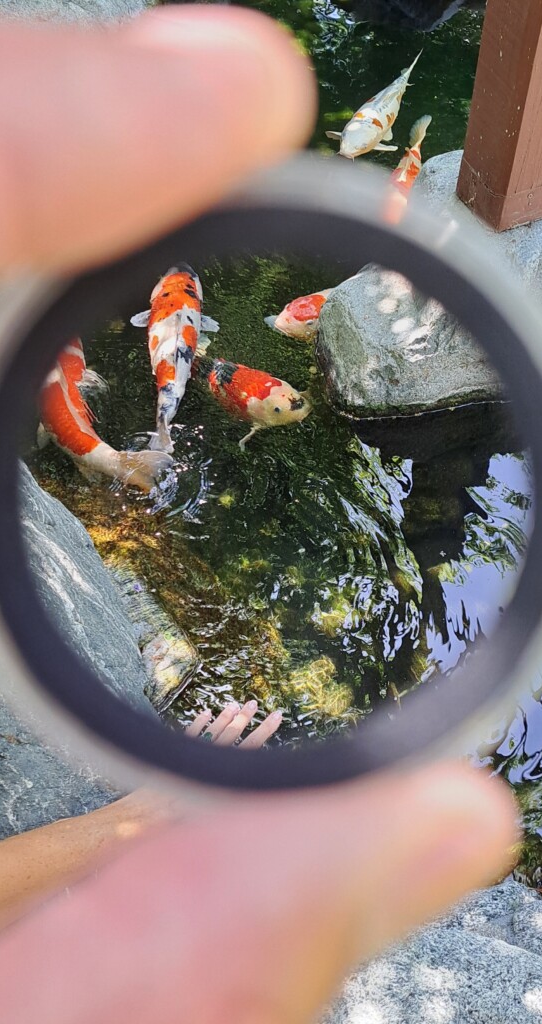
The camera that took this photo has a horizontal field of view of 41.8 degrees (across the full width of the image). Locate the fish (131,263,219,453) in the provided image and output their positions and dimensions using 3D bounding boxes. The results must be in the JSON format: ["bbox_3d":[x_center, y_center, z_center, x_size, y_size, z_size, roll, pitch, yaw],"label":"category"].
[{"bbox_3d":[-0.196,-0.339,1.470,0.170,0.130,0.530,-2,53,-1],"label":"fish"}]

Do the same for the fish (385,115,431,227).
[{"bbox_3d":[0.360,-0.877,1.883,0.130,0.130,0.540,15,54,11],"label":"fish"}]

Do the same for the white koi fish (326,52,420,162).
[{"bbox_3d":[0.345,-1.213,2.141,0.180,0.130,0.620,19,55,14],"label":"white koi fish"}]

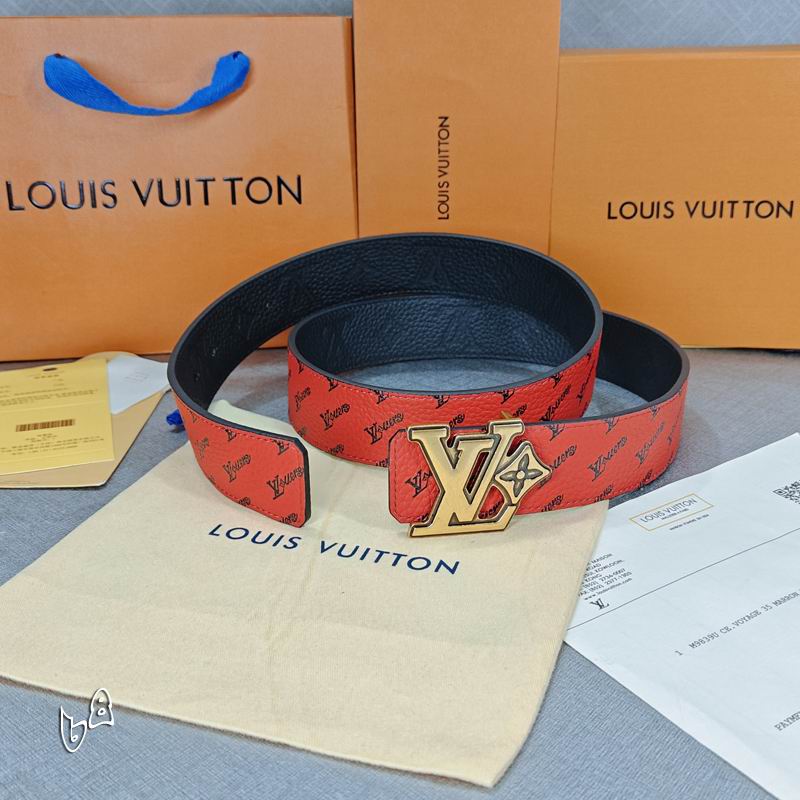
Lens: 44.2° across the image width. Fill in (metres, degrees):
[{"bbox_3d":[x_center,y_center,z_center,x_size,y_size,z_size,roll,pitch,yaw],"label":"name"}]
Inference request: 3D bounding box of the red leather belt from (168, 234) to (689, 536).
[{"bbox_3d":[0.018,-0.023,0.485,0.242,0.081,0.215,-1,21,-3],"label":"red leather belt"}]

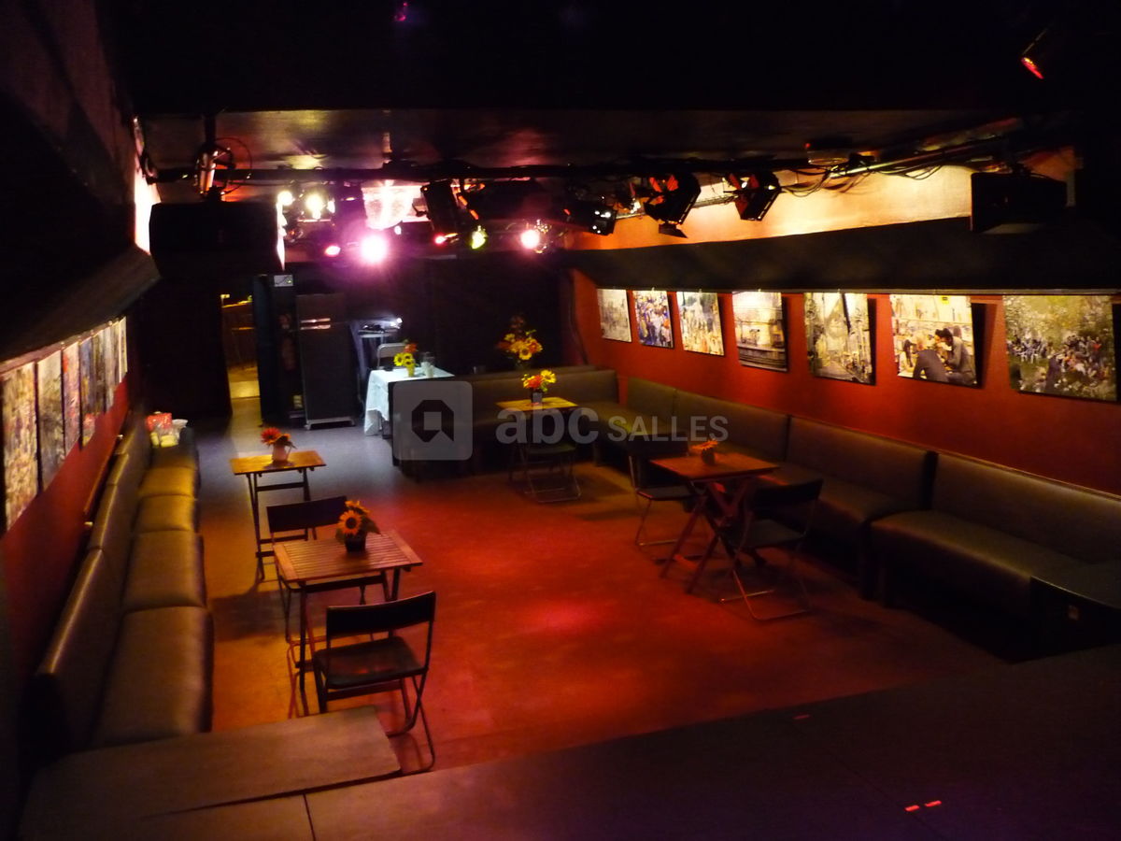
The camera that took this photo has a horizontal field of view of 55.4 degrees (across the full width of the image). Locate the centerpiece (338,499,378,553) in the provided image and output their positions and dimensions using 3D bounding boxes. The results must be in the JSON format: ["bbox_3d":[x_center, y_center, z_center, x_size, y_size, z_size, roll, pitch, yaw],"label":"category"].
[{"bbox_3d":[-0.990,0.513,5.195,0.190,0.240,0.190,-4,9,-11],"label":"centerpiece"}]

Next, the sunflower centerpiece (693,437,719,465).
[{"bbox_3d":[0.918,0.193,6.748,0.140,0.145,0.130,-5,9,-17],"label":"sunflower centerpiece"}]

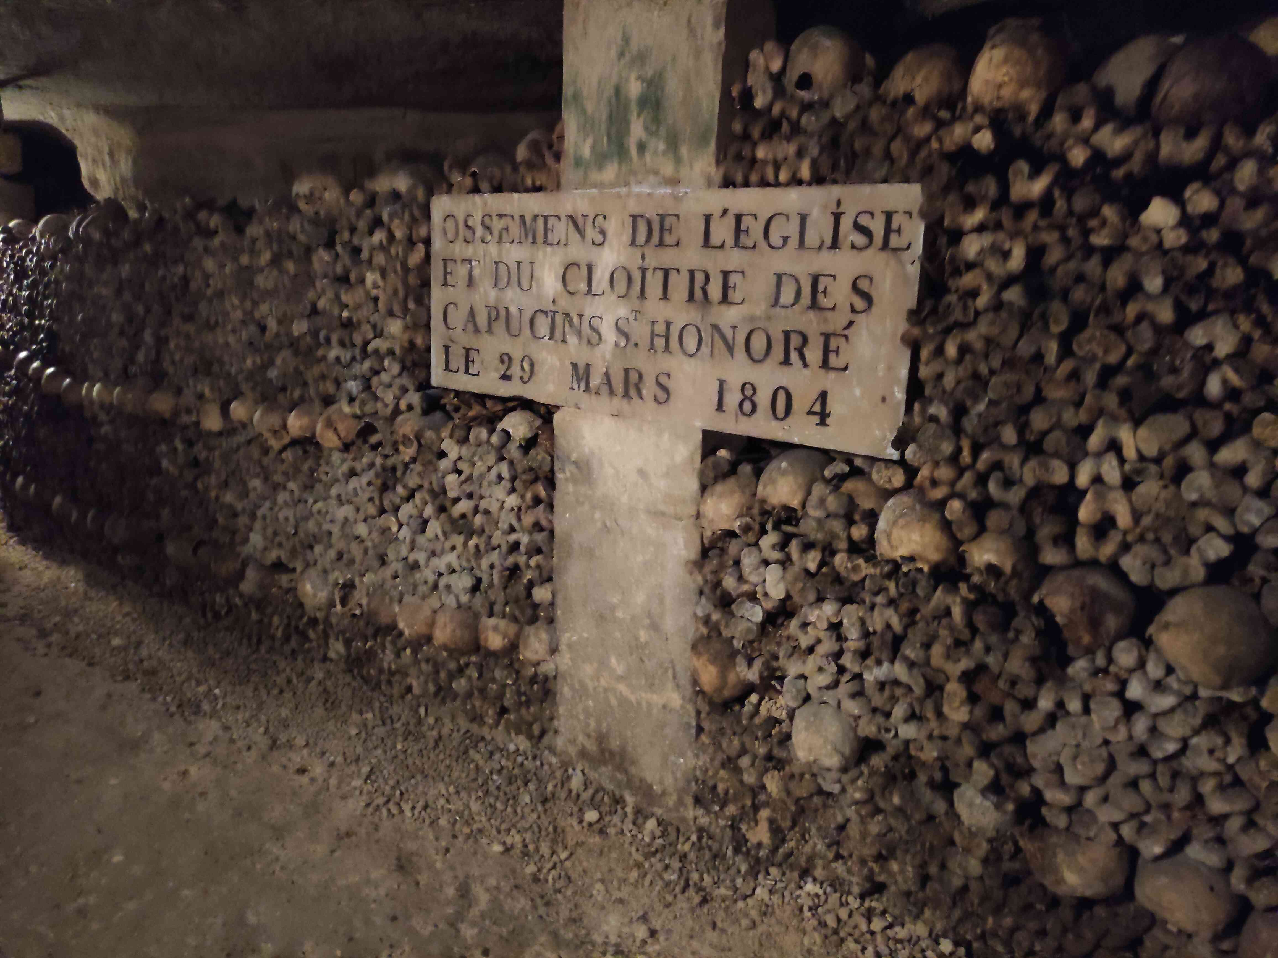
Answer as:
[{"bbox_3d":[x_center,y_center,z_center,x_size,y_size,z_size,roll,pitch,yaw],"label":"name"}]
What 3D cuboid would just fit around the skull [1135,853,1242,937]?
[{"bbox_3d":[0.804,0.612,1.352,0.145,0.145,0.180,8,31,34],"label":"skull"}]

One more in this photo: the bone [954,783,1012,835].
[{"bbox_3d":[0.570,0.546,1.530,0.090,0.085,0.100,9,12,36],"label":"bone"}]

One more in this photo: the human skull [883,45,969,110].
[{"bbox_3d":[0.486,-0.664,1.573,0.140,0.140,0.175,10,12,39],"label":"human skull"}]

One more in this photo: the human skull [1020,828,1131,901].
[{"bbox_3d":[0.684,0.602,1.450,0.150,0.135,0.180,9,20,37],"label":"human skull"}]

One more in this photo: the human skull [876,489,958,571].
[{"bbox_3d":[0.475,0.098,1.583,0.140,0.145,0.180,9,24,35],"label":"human skull"}]

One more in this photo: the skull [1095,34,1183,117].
[{"bbox_3d":[0.737,-0.571,1.342,0.145,0.140,0.180,9,12,38],"label":"skull"}]

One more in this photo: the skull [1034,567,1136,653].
[{"bbox_3d":[0.677,0.204,1.405,0.145,0.145,0.180,23,35,36],"label":"skull"}]

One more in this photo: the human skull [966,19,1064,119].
[{"bbox_3d":[0.584,-0.625,1.431,0.145,0.155,0.180,9,12,36],"label":"human skull"}]

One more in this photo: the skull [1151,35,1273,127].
[{"bbox_3d":[0.762,-0.517,1.232,0.150,0.140,0.180,9,12,38],"label":"skull"}]

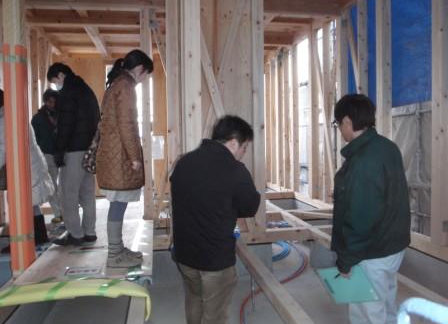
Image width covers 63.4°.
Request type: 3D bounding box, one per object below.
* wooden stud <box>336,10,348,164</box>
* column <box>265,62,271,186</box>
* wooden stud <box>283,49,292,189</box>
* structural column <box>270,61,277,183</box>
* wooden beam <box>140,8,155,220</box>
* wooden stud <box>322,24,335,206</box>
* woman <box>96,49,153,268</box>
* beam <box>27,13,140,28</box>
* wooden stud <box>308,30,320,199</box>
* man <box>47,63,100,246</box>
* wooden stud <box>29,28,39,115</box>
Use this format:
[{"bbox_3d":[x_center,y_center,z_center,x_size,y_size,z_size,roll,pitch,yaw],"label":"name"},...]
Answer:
[{"bbox_3d":[1.610,-0.671,4.918,0.116,2.669,0.111,-1,3,-10],"label":"wooden stud"},{"bbox_3d":[1.039,-0.913,8.658,0.105,2.800,0.065,-2,3,-10],"label":"column"},{"bbox_3d":[1.272,-0.839,7.344,0.105,2.780,0.065,-2,3,-10],"label":"wooden stud"},{"bbox_3d":[1.119,-0.881,8.204,0.105,2.780,0.065,-2,3,-10],"label":"structural column"},{"bbox_3d":[-0.937,-0.588,4.454,0.121,2.629,0.121,-1,3,-10],"label":"wooden beam"},{"bbox_3d":[1.588,-0.727,5.567,0.105,2.730,0.065,-2,3,-10],"label":"wooden stud"},{"bbox_3d":[-0.754,-0.031,2.813,0.436,1.658,0.460,-2,3,-15],"label":"woman"},{"bbox_3d":[-2.037,-2.122,5.308,1.630,0.225,0.115,-2,3,-10],"label":"beam"},{"bbox_3d":[1.444,-0.728,5.850,0.116,2.680,0.111,-1,3,-10],"label":"wooden stud"},{"bbox_3d":[-1.413,-0.086,3.434,0.480,1.710,0.480,-2,4,-23],"label":"man"},{"bbox_3d":[-2.928,-0.657,5.630,0.105,2.760,0.060,-2,3,-10],"label":"wooden stud"}]

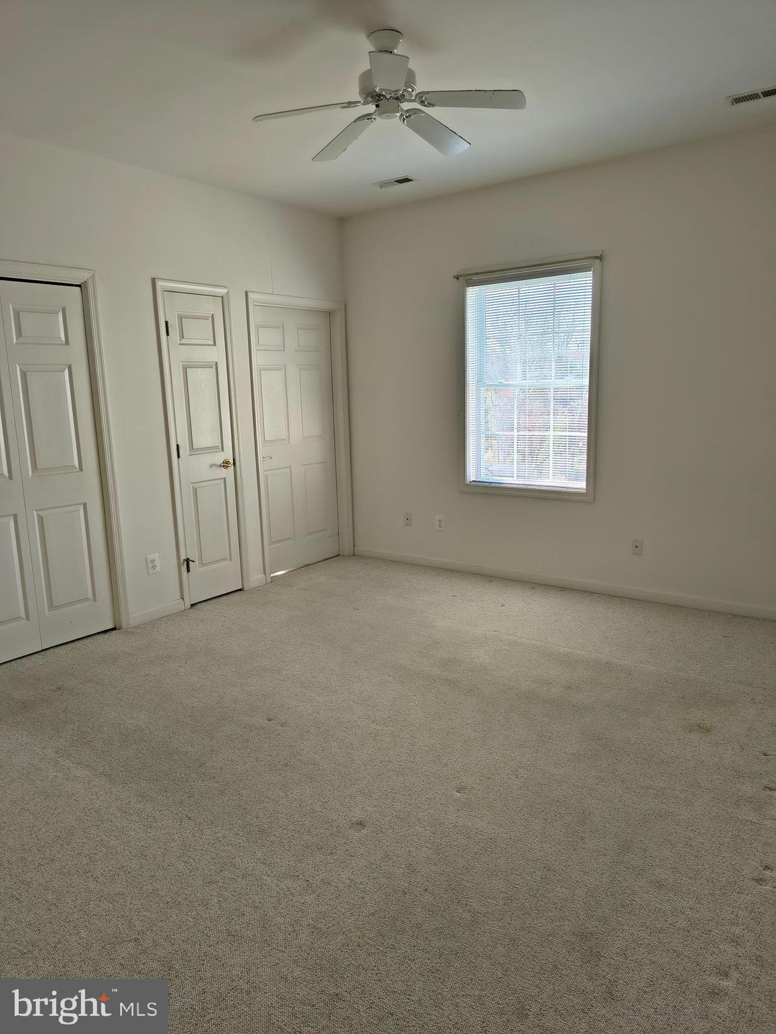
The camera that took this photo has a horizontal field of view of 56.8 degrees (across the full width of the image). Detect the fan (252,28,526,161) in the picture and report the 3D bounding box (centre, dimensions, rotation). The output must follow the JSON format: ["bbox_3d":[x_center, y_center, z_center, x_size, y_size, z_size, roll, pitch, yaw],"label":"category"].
[{"bbox_3d":[0.012,-1.694,2.795,1.030,0.310,1.030,6,13,37],"label":"fan"}]

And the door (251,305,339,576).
[{"bbox_3d":[-0.740,-0.595,5.624,0.040,2.027,0.900,6,13,37],"label":"door"}]

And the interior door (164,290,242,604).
[{"bbox_3d":[-1.237,-0.444,4.842,0.040,2.032,0.460,6,13,37],"label":"interior door"}]

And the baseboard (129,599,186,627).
[{"bbox_3d":[-1.486,0.616,4.625,0.015,0.078,0.400,6,13,37],"label":"baseboard"}]

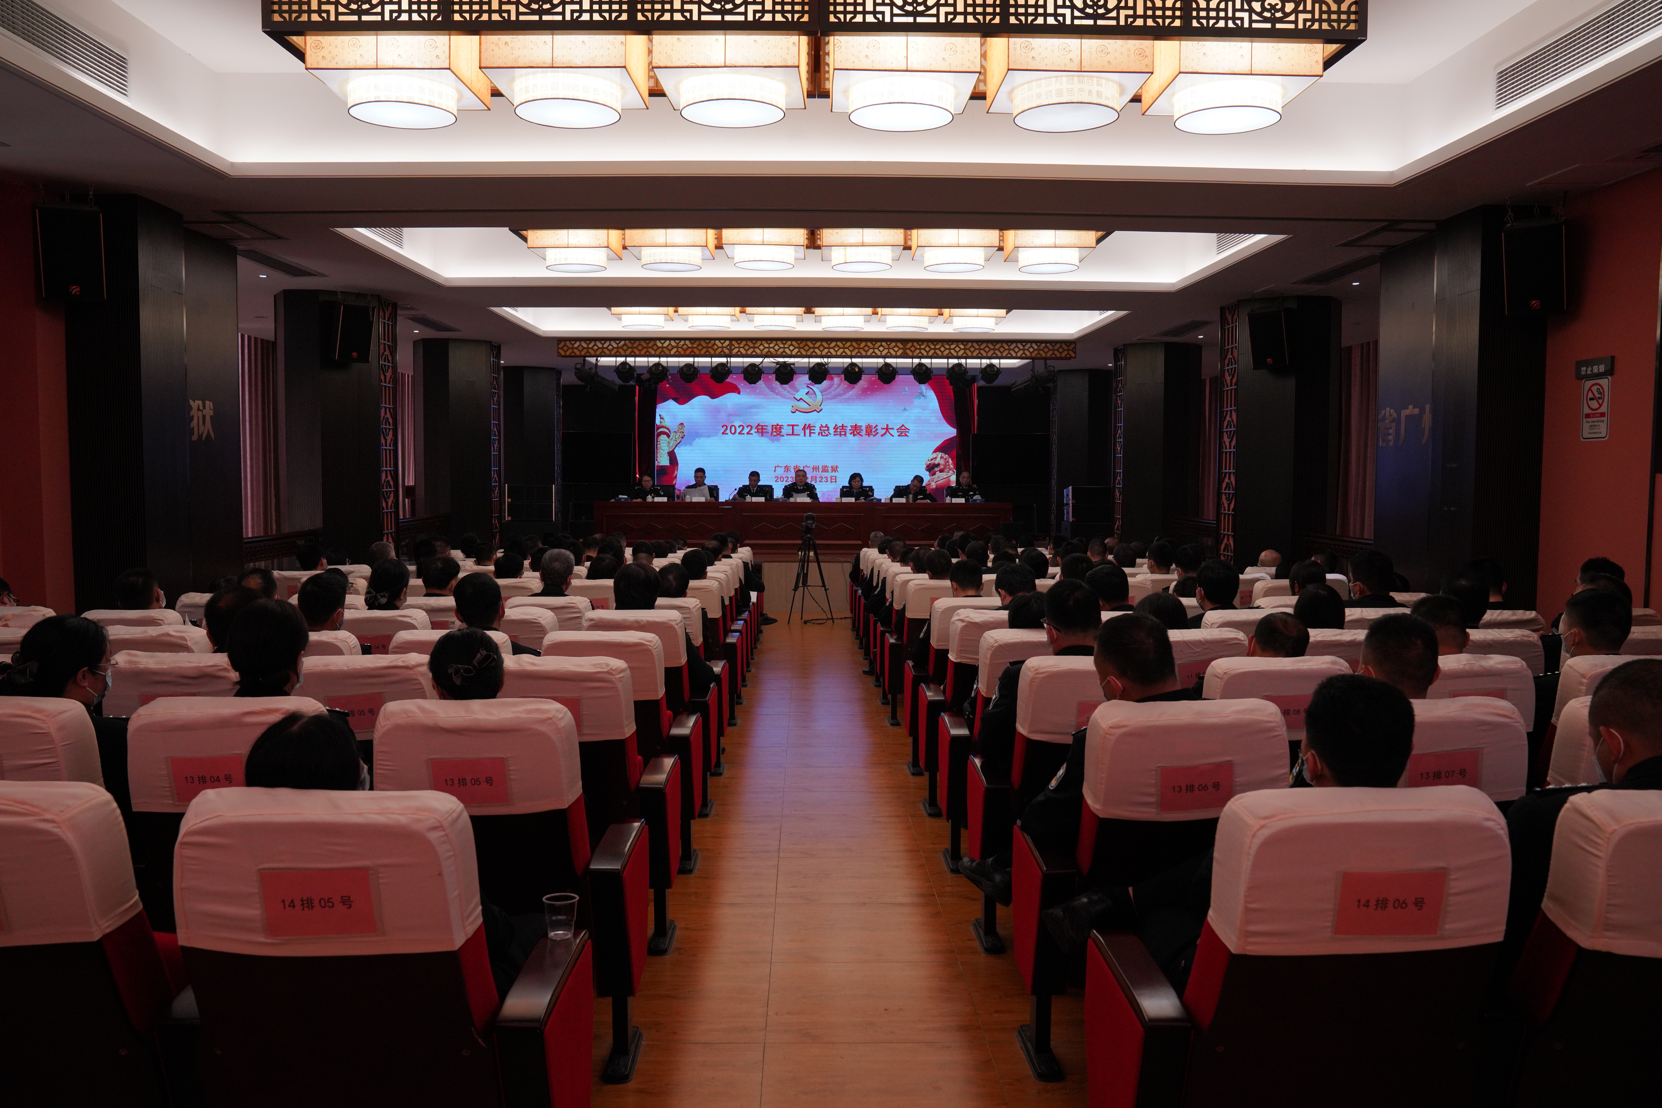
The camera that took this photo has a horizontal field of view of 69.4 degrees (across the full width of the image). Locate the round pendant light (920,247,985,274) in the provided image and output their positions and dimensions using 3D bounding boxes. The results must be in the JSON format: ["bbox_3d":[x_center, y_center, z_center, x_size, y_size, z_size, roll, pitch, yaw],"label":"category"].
[{"bbox_3d":[1.068,-2.527,10.356,0.523,0.127,0.523,0,4,-1],"label":"round pendant light"}]

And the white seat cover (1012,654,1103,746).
[{"bbox_3d":[0.835,0.466,3.787,0.441,0.255,0.150,0,14,-1],"label":"white seat cover"}]

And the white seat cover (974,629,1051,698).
[{"bbox_3d":[0.813,0.428,4.654,0.465,0.260,0.150,0,12,-1],"label":"white seat cover"}]

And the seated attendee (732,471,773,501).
[{"bbox_3d":[-1.173,-0.641,18.229,0.580,1.221,0.700,0,4,-1],"label":"seated attendee"}]

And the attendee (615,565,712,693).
[{"bbox_3d":[-0.870,0.660,6.080,0.530,1.250,0.780,0,4,-1],"label":"attendee"}]

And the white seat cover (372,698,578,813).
[{"bbox_3d":[-0.808,0.465,2.775,0.440,0.240,0.155,0,12,2],"label":"white seat cover"}]

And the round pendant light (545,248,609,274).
[{"bbox_3d":[-2.174,-2.508,10.266,0.515,0.135,0.515,0,4,-1],"label":"round pendant light"}]

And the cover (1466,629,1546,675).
[{"bbox_3d":[2.599,0.433,4.759,0.441,0.255,0.150,0,14,-1],"label":"cover"}]

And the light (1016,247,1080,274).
[{"bbox_3d":[1.891,-2.528,10.386,0.523,0.127,0.523,0,4,-1],"label":"light"}]

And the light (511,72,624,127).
[{"bbox_3d":[-1.267,-2.190,5.786,0.515,0.135,0.515,0,4,-1],"label":"light"}]

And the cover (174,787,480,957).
[{"bbox_3d":[-0.854,0.528,2.062,0.465,0.260,0.150,0,12,-1],"label":"cover"}]

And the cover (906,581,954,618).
[{"bbox_3d":[0.756,0.306,8.120,0.465,0.255,0.185,0,4,-1],"label":"cover"}]

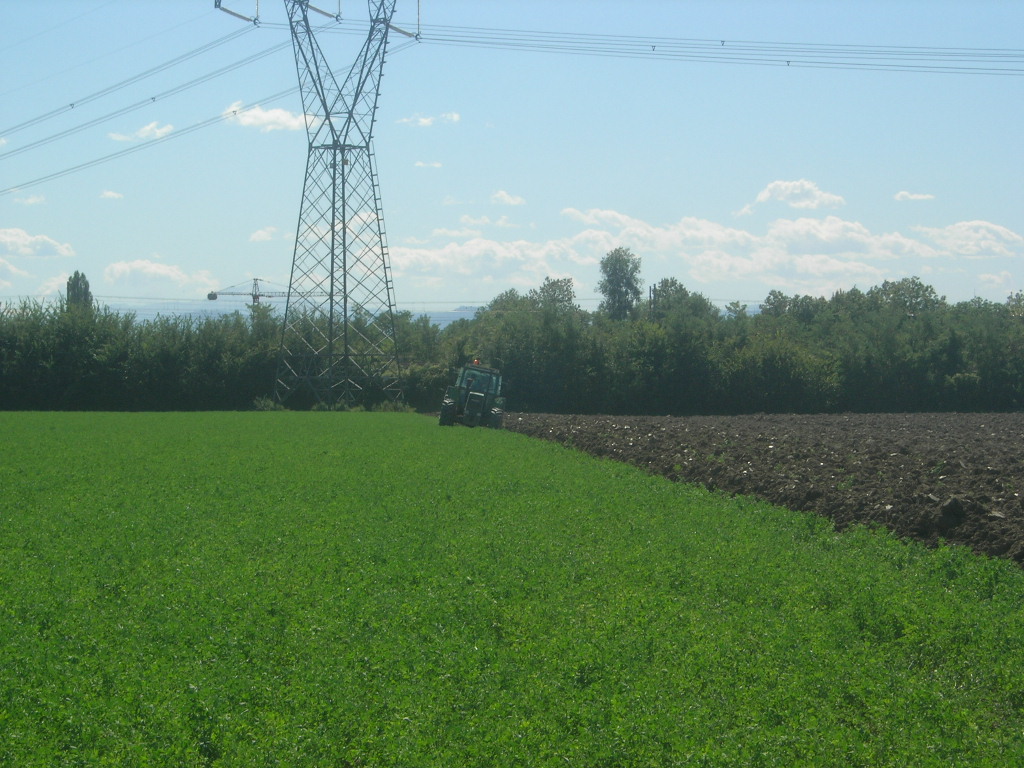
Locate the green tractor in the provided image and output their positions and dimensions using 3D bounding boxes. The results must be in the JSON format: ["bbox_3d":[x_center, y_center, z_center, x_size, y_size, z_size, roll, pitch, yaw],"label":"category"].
[{"bbox_3d":[-1.320,0.500,125.000,2.360,2.850,4.300,10,0,-2],"label":"green tractor"}]

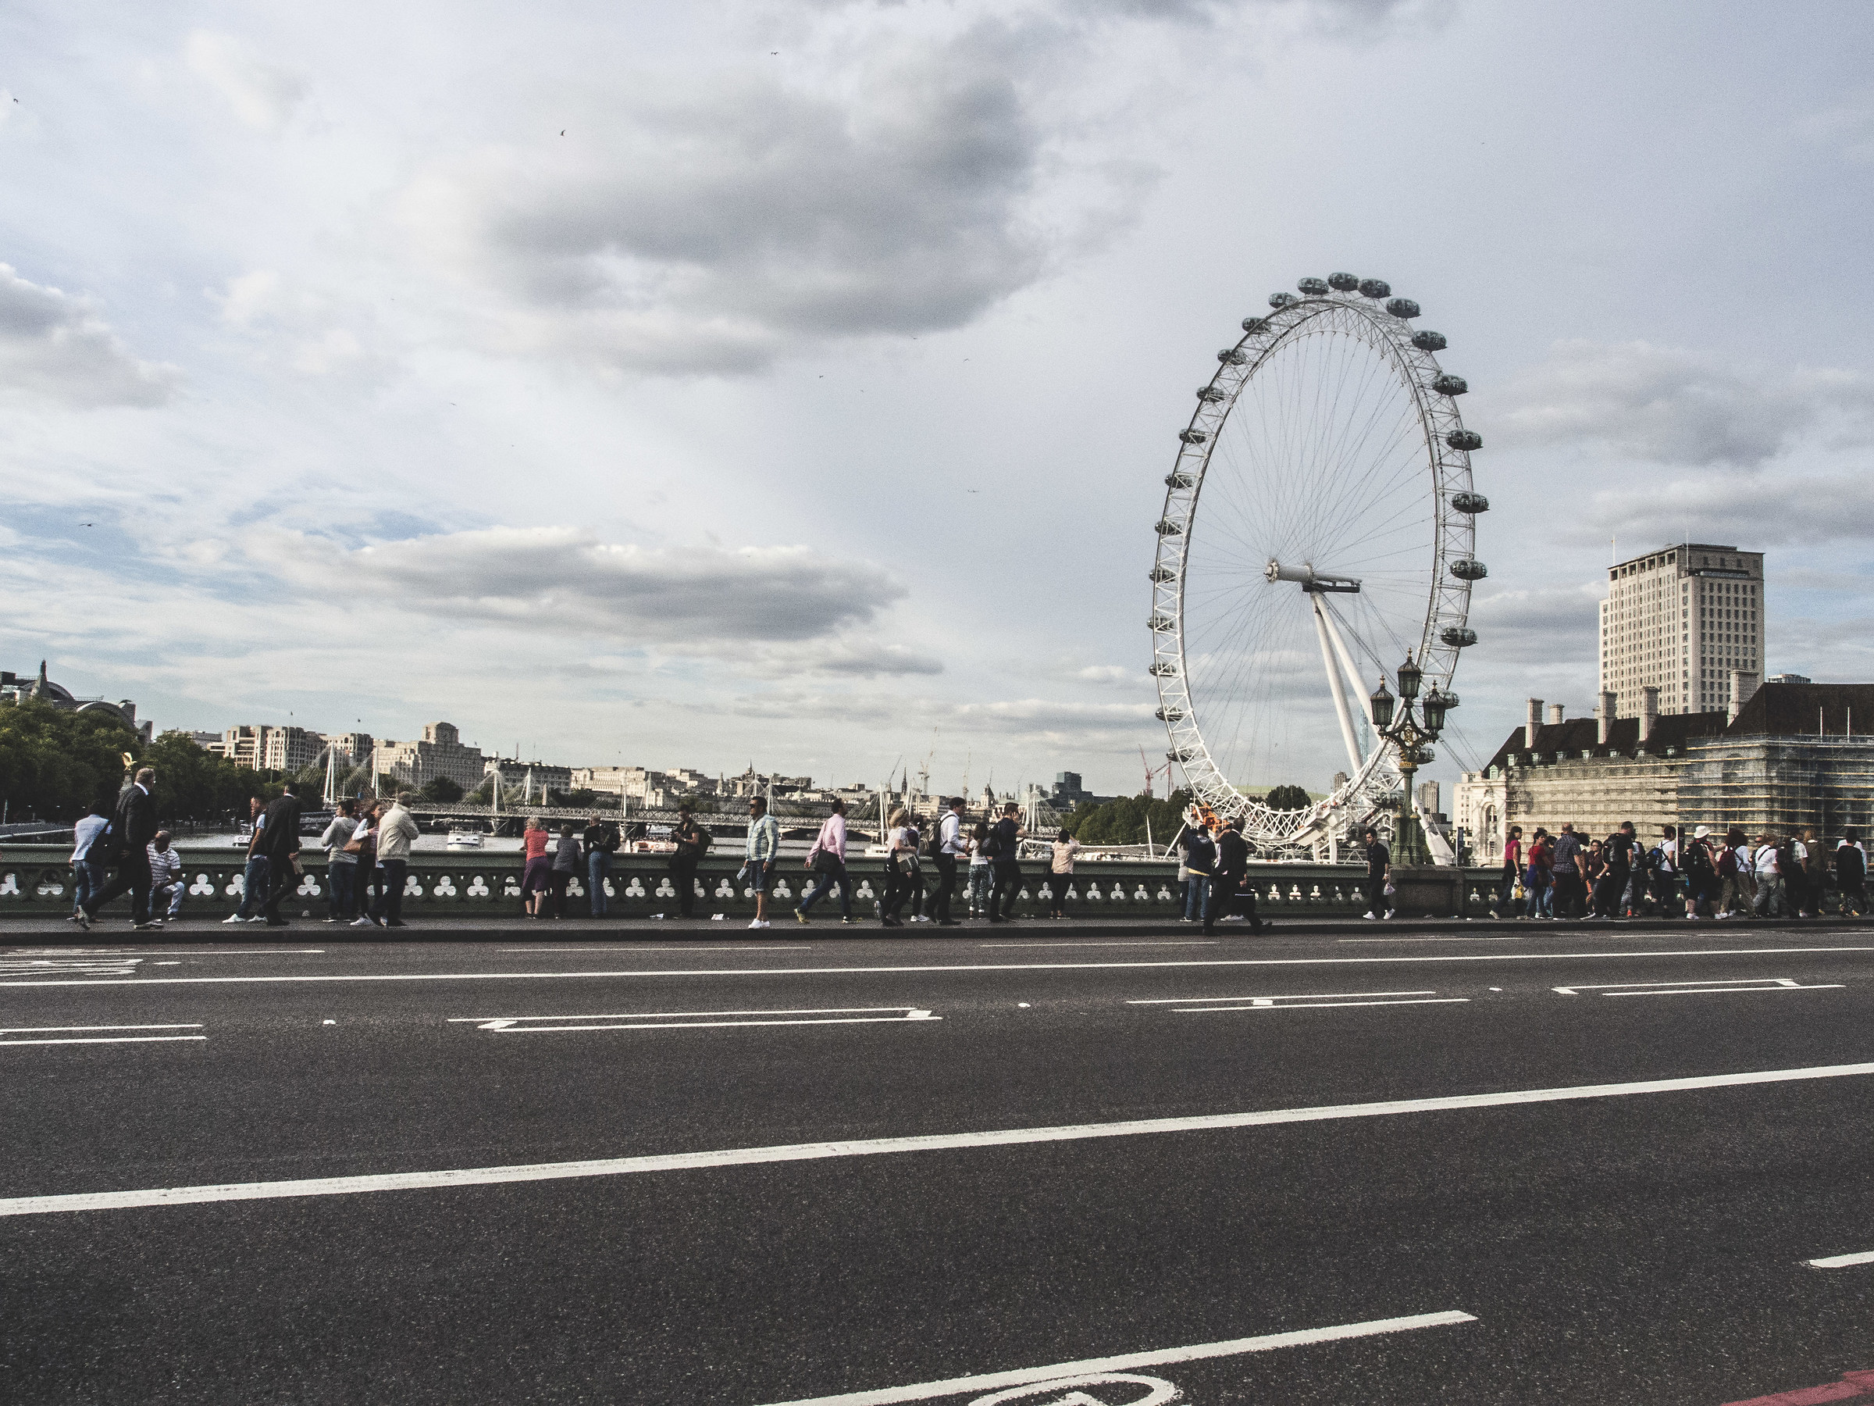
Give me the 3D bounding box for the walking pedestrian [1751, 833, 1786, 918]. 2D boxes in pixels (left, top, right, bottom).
[{"bbox_3d":[15.840,3.294,28.900,0.500,1.610,0.500,3,-4,-23],"label":"walking pedestrian"}]

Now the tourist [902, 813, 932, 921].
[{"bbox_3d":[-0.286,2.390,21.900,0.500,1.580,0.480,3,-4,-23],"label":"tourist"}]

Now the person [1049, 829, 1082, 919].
[{"bbox_3d":[2.232,2.956,26.265,0.550,1.570,0.450,0,-4,20],"label":"person"}]

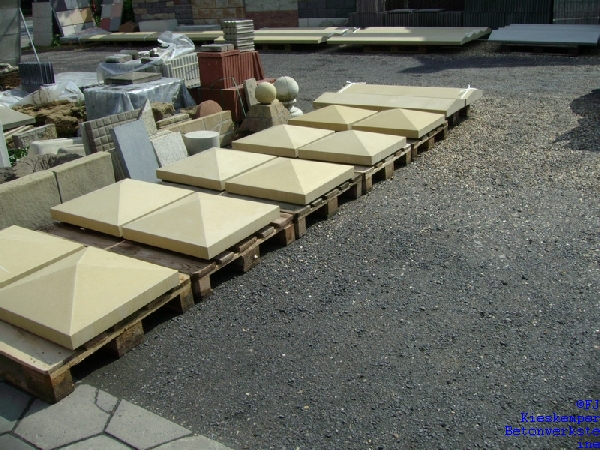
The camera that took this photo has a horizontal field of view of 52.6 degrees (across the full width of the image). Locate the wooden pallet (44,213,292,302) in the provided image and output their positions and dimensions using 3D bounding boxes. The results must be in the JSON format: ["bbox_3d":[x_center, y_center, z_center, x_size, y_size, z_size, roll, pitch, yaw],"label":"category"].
[{"bbox_3d":[-0.779,0.059,3.474,1.200,0.146,0.800,11,26,31],"label":"wooden pallet"}]

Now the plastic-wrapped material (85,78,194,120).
[{"bbox_3d":[-1.756,-1.321,6.615,0.640,0.417,0.828,11,26,31],"label":"plastic-wrapped material"}]

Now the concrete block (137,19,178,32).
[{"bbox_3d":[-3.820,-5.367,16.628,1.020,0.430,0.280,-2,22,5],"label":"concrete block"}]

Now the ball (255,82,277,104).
[{"bbox_3d":[-0.336,-1.286,5.912,0.211,0.211,0.211,-3,22,1],"label":"ball"}]

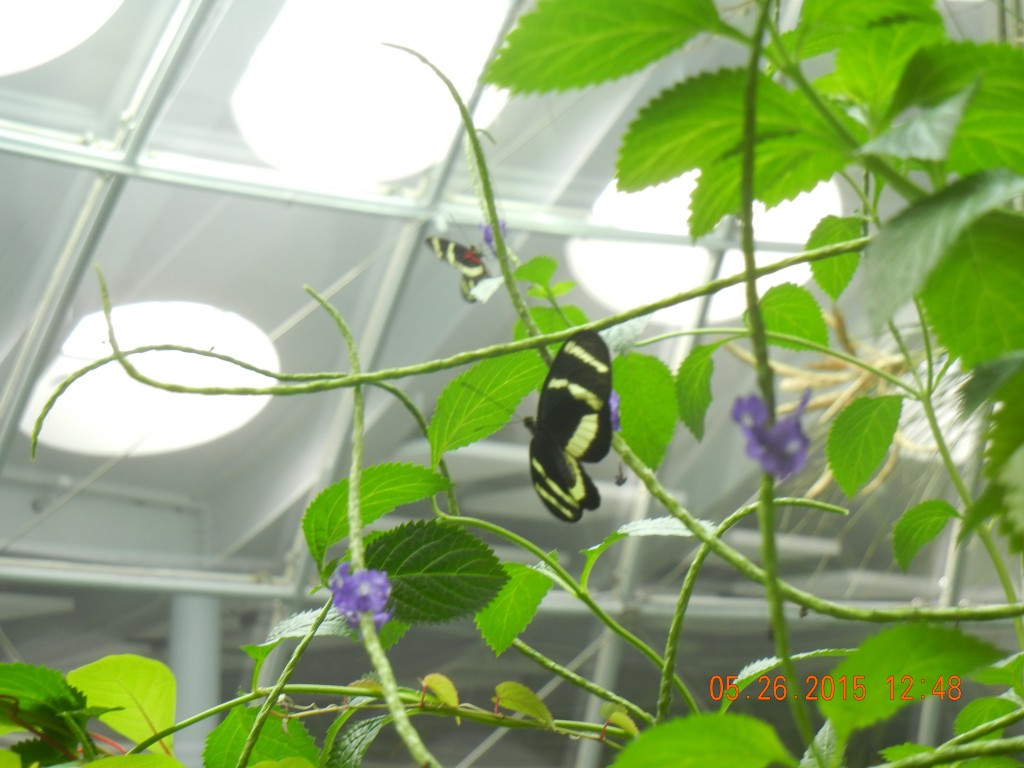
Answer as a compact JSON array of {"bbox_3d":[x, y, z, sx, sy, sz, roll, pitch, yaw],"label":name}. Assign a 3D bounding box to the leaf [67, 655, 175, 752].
[{"bbox_3d":[-0.143,0.118,1.100,0.039,0.038,0.014,0,-9,-6],"label":"leaf"}]

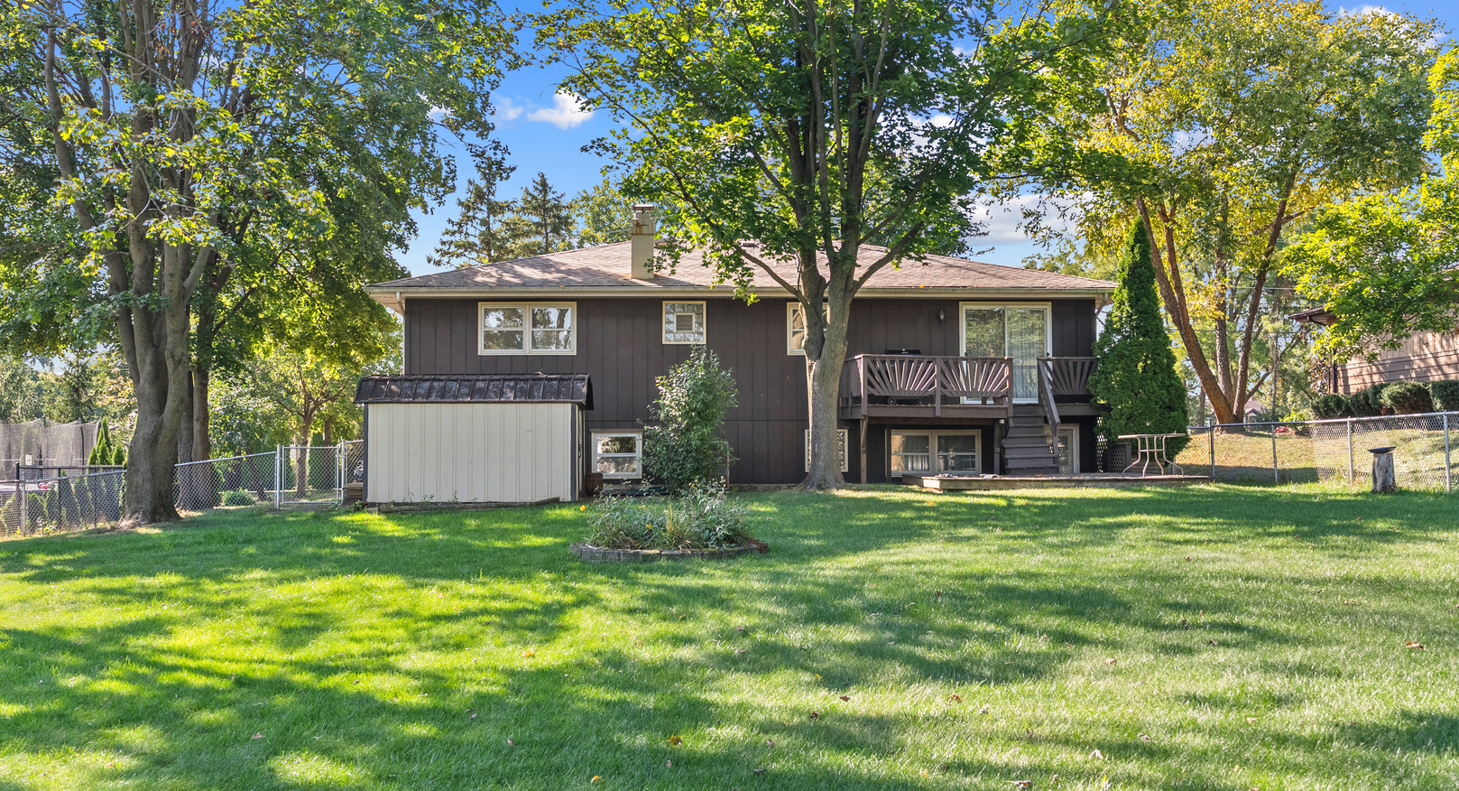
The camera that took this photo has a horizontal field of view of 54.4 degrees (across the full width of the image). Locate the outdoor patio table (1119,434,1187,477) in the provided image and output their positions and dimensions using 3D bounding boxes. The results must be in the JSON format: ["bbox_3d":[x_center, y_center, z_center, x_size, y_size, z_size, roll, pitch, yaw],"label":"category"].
[{"bbox_3d":[7.840,1.130,26.300,1.260,0.750,1.260,0,-2,-3],"label":"outdoor patio table"}]

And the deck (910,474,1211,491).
[{"bbox_3d":[6.050,1.644,27.250,5.400,0.210,3.000,0,-2,-3],"label":"deck"}]

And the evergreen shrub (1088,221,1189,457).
[{"bbox_3d":[8.000,-0.976,27.900,1.920,4.950,1.900,0,-2,-3],"label":"evergreen shrub"}]

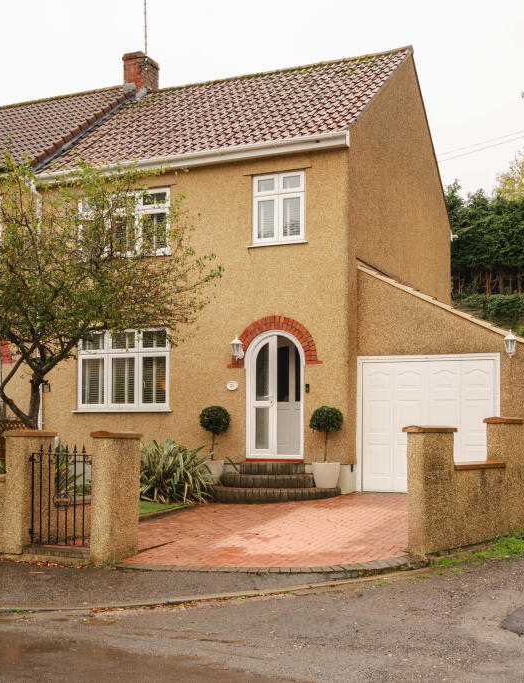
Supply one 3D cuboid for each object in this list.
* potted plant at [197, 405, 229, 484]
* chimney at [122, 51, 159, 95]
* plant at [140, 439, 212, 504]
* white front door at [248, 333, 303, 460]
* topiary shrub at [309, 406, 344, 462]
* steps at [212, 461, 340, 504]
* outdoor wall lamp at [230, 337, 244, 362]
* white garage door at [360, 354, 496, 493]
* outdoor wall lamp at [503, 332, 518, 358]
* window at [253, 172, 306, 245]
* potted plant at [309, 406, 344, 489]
[{"bbox_3d":[-0.801,1.745,12.950,0.520,1.330,0.520,0,-3,0],"label":"potted plant"},{"bbox_3d":[-2.721,-5.934,17.200,0.520,0.950,0.700,-1,-3,23],"label":"chimney"},{"bbox_3d":[-1.394,2.048,12.100,1.250,1.020,1.200,0,-3,0],"label":"plant"},{"bbox_3d":[0.221,0.921,12.750,1.020,2.120,0.110,-1,-3,23],"label":"white front door"},{"bbox_3d":[1.021,1.477,12.200,0.540,0.900,0.540,0,-3,0],"label":"topiary shrub"},{"bbox_3d":[0.018,2.269,12.450,2.300,0.580,1.050,-1,-3,22],"label":"steps"},{"bbox_3d":[-0.415,0.135,13.000,0.200,0.430,0.260,-1,-3,22],"label":"outdoor wall lamp"},{"bbox_3d":[2.623,1.316,12.250,2.260,2.220,0.100,-1,-3,23],"label":"white garage door"},{"bbox_3d":[3.769,0.038,11.650,0.190,0.430,0.220,-1,-3,23],"label":"outdoor wall lamp"},{"bbox_3d":[0.283,-2.233,12.800,0.930,1.220,0.100,-1,-3,23],"label":"window"},{"bbox_3d":[1.012,1.663,12.050,0.530,1.260,0.530,0,-3,0],"label":"potted plant"}]

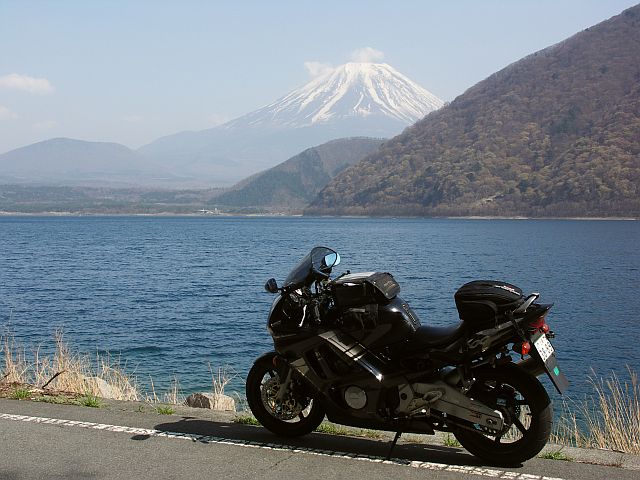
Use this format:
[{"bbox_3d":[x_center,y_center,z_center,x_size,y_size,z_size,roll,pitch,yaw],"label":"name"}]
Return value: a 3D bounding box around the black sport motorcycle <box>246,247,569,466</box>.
[{"bbox_3d":[0.437,0.716,4.907,2.080,1.210,0.710,1,7,26],"label":"black sport motorcycle"}]

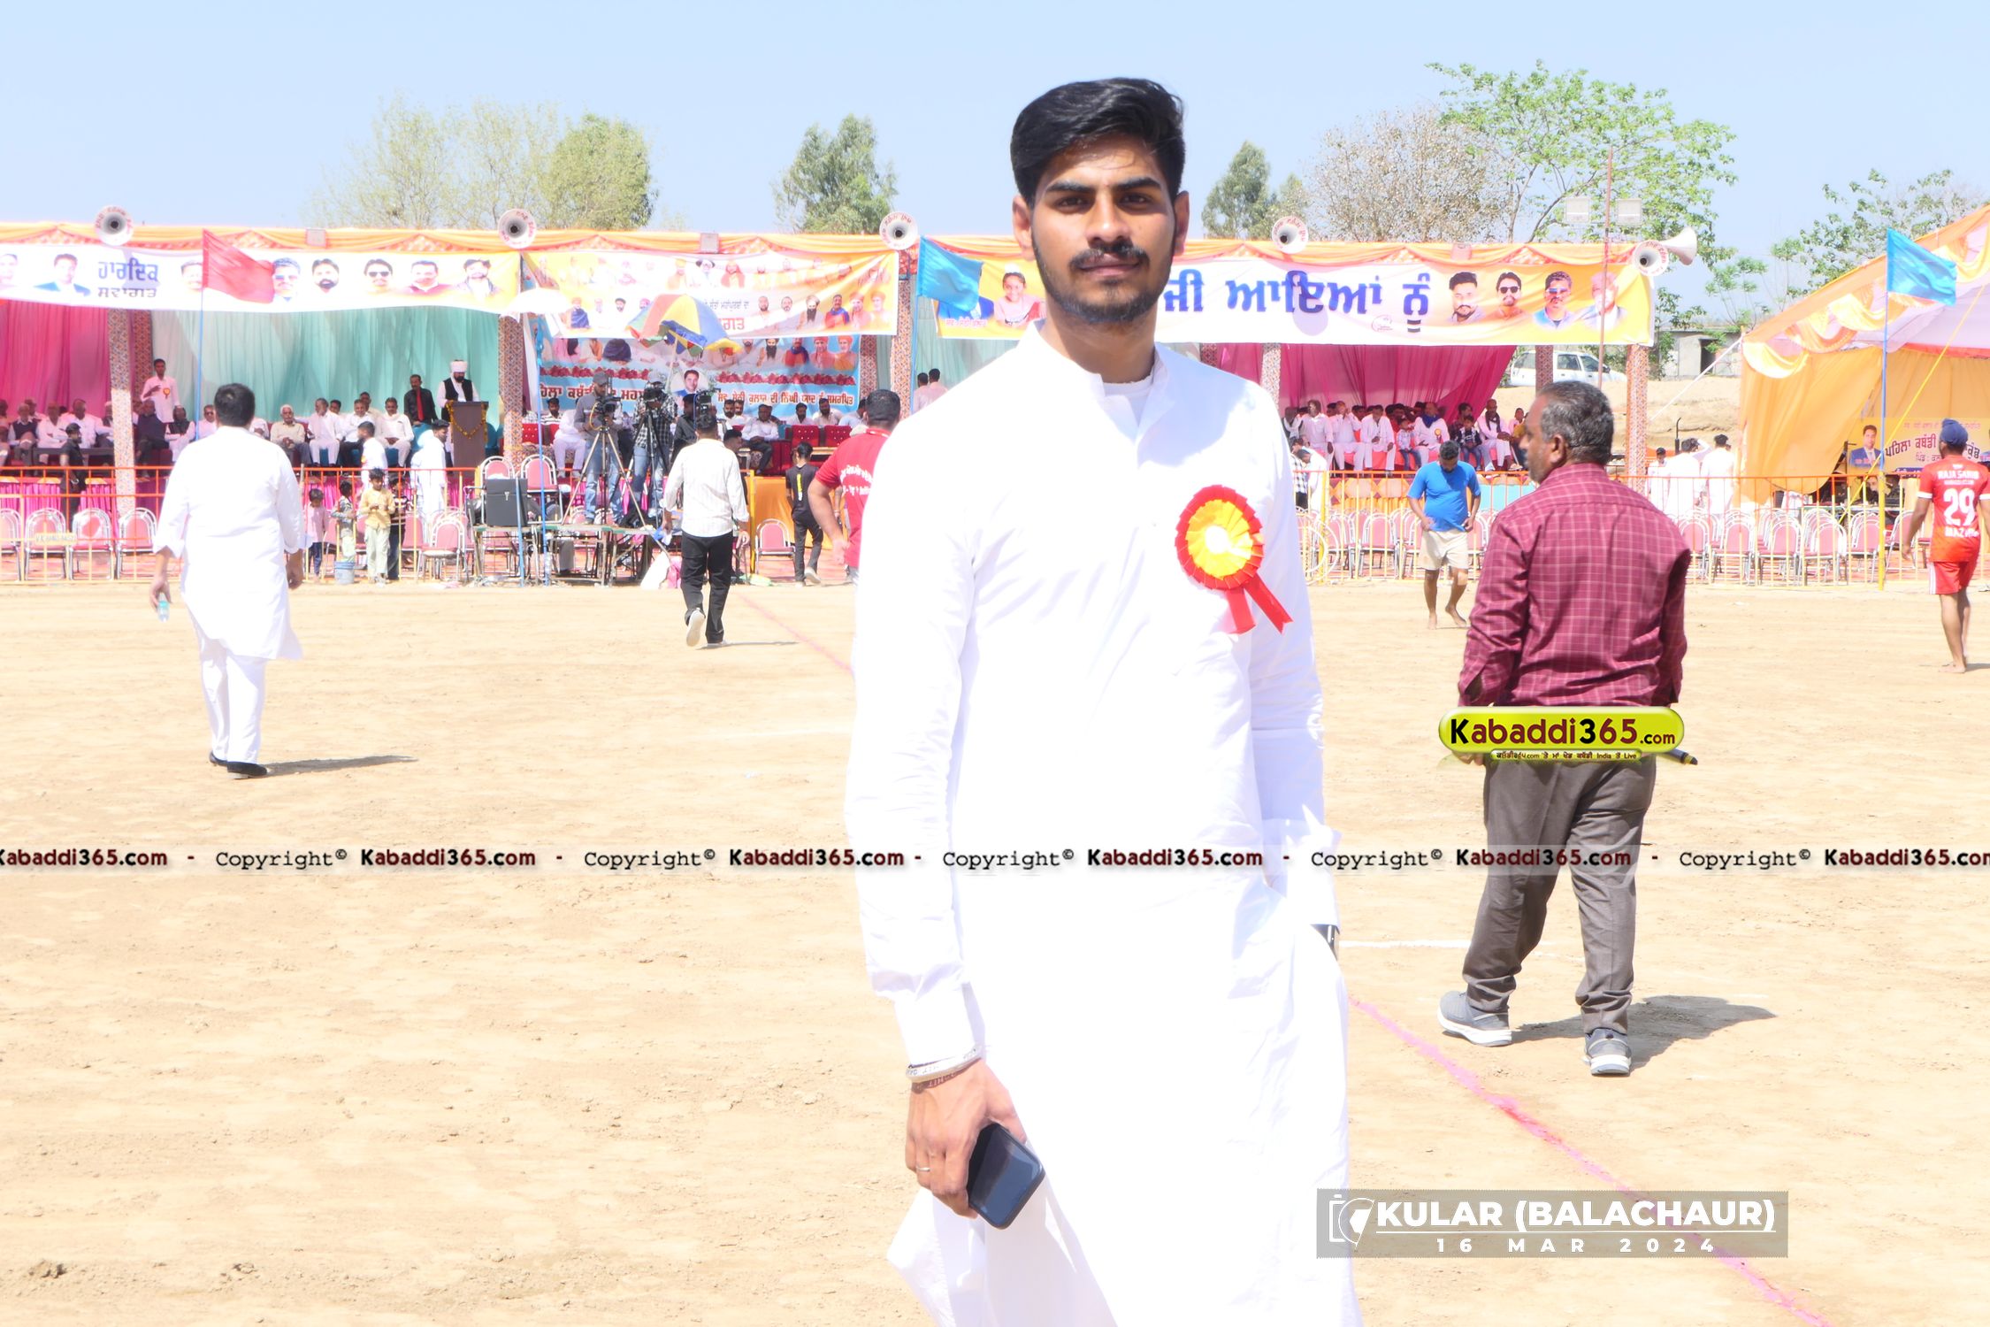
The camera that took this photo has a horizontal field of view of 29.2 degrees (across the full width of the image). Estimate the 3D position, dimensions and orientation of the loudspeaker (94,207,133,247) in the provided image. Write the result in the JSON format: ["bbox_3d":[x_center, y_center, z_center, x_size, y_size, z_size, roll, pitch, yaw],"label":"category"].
[{"bbox_3d":[-10.817,-5.363,46.800,0.480,0.490,0.480,0,3,-12],"label":"loudspeaker"}]

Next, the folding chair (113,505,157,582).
[{"bbox_3d":[-10.499,-1.459,46.700,0.490,0.880,0.520,0,3,-7],"label":"folding chair"}]

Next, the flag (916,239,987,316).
[{"bbox_3d":[-0.519,-4.620,45.500,0.820,0.900,0.220,0,3,0],"label":"flag"}]

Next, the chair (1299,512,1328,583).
[{"bbox_3d":[3.974,-1.468,48.500,0.470,0.860,0.520,1,3,5],"label":"chair"}]

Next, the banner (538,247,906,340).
[{"bbox_3d":[-3.507,-4.581,47.400,4.600,1.100,0.080,0,3,-8],"label":"banner"}]

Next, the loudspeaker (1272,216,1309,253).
[{"bbox_3d":[3.784,-5.498,48.900,0.460,0.460,0.440,0,-2,-6],"label":"loudspeaker"}]

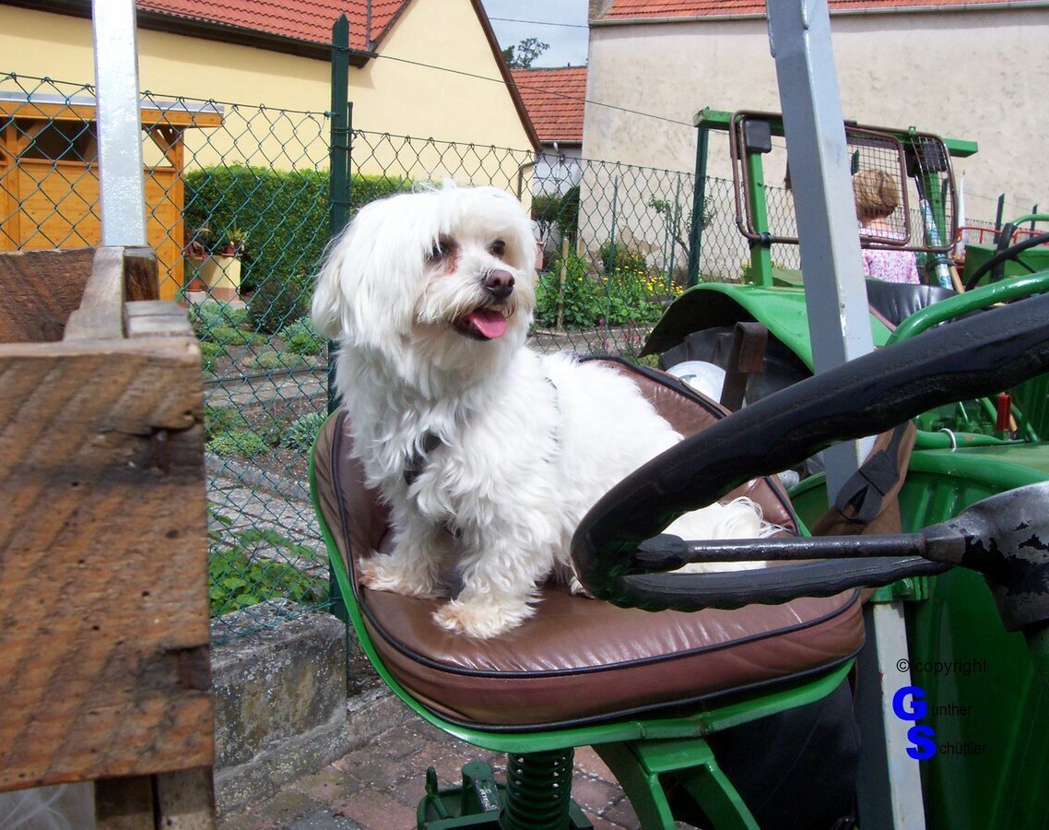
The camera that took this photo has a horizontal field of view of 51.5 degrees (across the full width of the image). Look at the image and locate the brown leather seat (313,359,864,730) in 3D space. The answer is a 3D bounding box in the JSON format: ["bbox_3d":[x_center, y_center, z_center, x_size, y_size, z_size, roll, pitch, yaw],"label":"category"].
[{"bbox_3d":[0.064,0.086,1.062,0.480,0.260,0.410,-2,11,-25],"label":"brown leather seat"}]

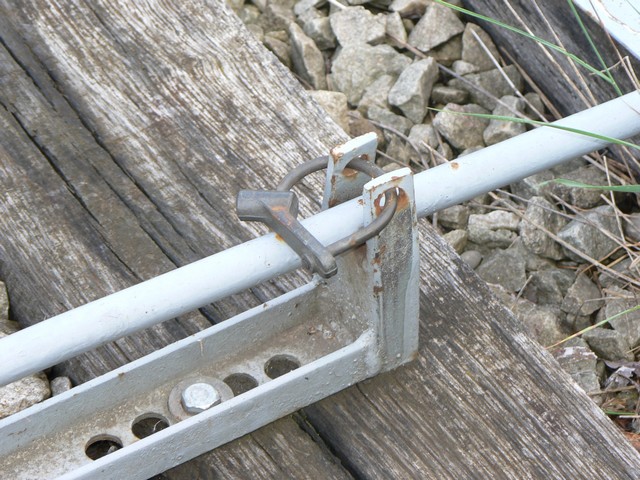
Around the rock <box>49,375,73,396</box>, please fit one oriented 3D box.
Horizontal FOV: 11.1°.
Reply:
[{"bbox_3d":[-0.186,0.107,2.374,0.016,0.013,0.017,0,46,0],"label":"rock"}]

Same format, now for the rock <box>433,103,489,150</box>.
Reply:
[{"bbox_3d":[0.109,-0.088,2.548,0.043,0.033,0.038,0,46,0],"label":"rock"}]

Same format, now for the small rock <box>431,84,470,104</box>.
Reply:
[{"bbox_3d":[0.098,-0.110,2.477,0.029,0.015,0.018,0,49,0],"label":"small rock"}]

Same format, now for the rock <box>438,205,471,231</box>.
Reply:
[{"bbox_3d":[0.102,-0.017,2.494,0.025,0.019,0.022,0,46,0],"label":"rock"}]

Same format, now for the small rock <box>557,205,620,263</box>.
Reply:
[{"bbox_3d":[0.201,-0.005,2.468,0.048,0.036,0.043,0,46,0],"label":"small rock"}]

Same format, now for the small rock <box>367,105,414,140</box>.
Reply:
[{"bbox_3d":[0.053,-0.088,2.457,0.036,0.020,0.026,-11,50,-10],"label":"small rock"}]

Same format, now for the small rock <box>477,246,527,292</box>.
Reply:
[{"bbox_3d":[0.125,0.020,2.264,0.033,0.021,0.029,-11,48,-10],"label":"small rock"}]

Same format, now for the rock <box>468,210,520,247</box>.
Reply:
[{"bbox_3d":[0.127,-0.008,2.387,0.039,0.023,0.024,0,49,0],"label":"rock"}]

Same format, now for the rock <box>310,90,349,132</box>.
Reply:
[{"bbox_3d":[0.007,-0.096,2.465,0.032,0.023,0.030,0,49,0],"label":"rock"}]

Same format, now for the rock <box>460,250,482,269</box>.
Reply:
[{"bbox_3d":[0.109,0.014,2.368,0.017,0.011,0.013,0,49,0],"label":"rock"}]

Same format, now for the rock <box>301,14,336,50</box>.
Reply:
[{"bbox_3d":[0.000,-0.153,2.424,0.026,0.021,0.024,-11,48,-10],"label":"rock"}]

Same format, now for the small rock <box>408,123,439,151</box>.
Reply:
[{"bbox_3d":[0.080,-0.079,2.547,0.023,0.019,0.022,0,46,0],"label":"small rock"}]

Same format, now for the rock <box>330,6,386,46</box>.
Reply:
[{"bbox_3d":[0.031,-0.170,2.613,0.044,0.030,0.036,0,46,0],"label":"rock"}]

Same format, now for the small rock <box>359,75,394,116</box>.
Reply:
[{"bbox_3d":[0.044,-0.110,2.477,0.032,0.022,0.033,0,49,0],"label":"small rock"}]

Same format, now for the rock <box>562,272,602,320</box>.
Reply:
[{"bbox_3d":[0.179,0.038,2.255,0.026,0.021,0.027,-23,51,-20],"label":"rock"}]

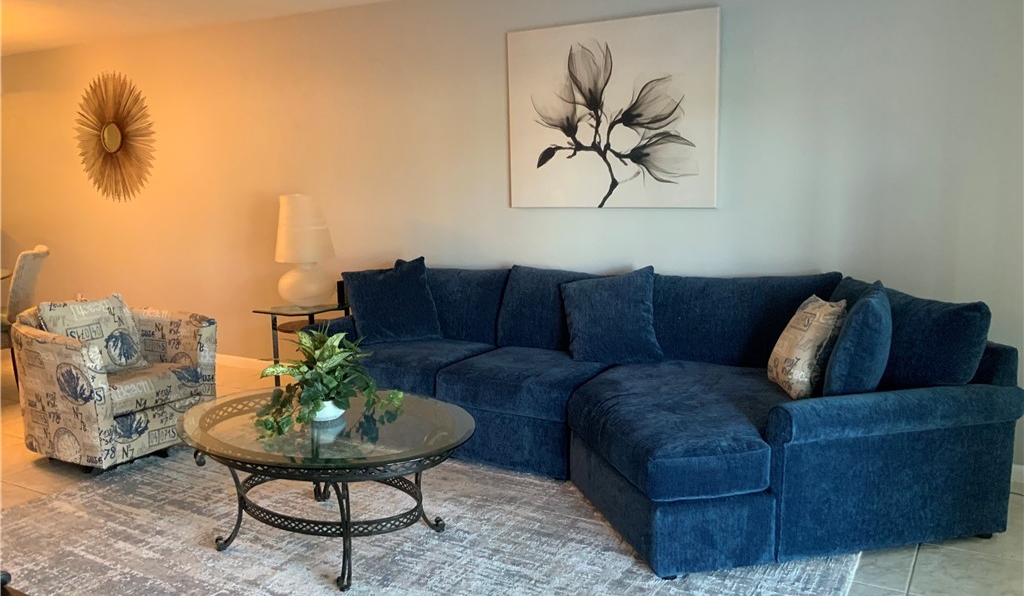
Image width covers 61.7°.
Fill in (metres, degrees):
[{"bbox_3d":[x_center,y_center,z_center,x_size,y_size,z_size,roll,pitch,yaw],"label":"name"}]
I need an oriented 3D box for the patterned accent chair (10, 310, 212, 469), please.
[{"bbox_3d":[-2.125,0.429,4.596,0.790,0.755,0.750,5,11,33],"label":"patterned accent chair"}]

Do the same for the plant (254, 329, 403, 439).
[{"bbox_3d":[-0.707,0.297,3.323,0.540,0.360,0.450,-3,10,-13],"label":"plant"}]

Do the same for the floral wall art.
[{"bbox_3d":[0.508,-0.965,4.562,1.188,0.968,0.036,4,11,30],"label":"floral wall art"}]

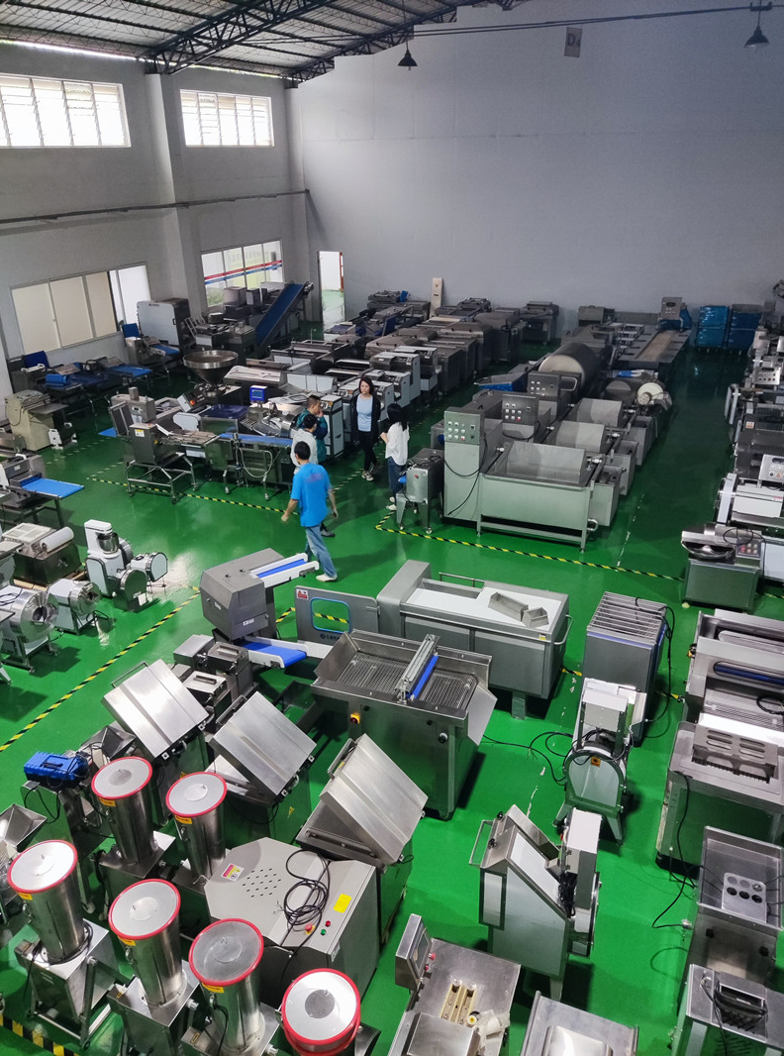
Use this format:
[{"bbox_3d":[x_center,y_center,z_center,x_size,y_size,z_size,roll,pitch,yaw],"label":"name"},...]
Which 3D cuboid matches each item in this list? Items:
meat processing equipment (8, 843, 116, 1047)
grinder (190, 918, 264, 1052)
[{"bbox_3d":[-1.954,2.410,4.503,0.520,1.160,0.430,10,28,21],"label":"meat processing equipment"},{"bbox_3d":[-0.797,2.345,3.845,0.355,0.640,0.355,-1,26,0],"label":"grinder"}]

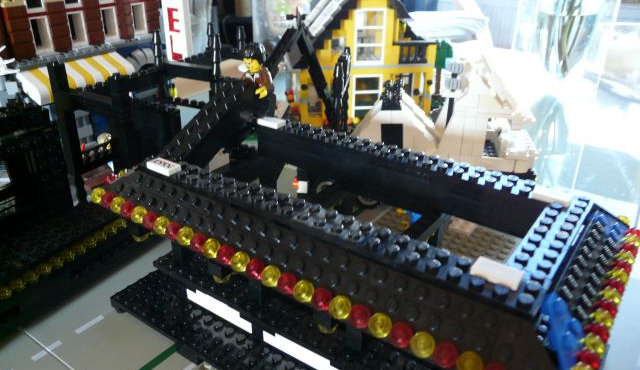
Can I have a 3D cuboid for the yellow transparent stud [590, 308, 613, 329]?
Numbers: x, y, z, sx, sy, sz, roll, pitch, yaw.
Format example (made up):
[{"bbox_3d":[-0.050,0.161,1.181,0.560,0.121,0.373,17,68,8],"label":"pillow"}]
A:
[{"bbox_3d":[0.098,0.046,0.180,0.008,0.005,0.008,-30,84,-47],"label":"yellow transparent stud"}]

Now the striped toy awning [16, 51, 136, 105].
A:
[{"bbox_3d":[-0.204,-0.092,0.438,0.030,0.024,0.088,17,30,29],"label":"striped toy awning"}]

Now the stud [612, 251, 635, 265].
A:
[{"bbox_3d":[0.127,0.031,0.215,0.008,0.005,0.008,52,42,7],"label":"stud"}]

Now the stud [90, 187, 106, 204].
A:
[{"bbox_3d":[-0.111,0.006,0.259,0.008,0.008,0.005,18,-11,31],"label":"stud"}]

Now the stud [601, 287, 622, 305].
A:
[{"bbox_3d":[0.109,0.042,0.194,0.005,0.008,0.008,-34,-2,43],"label":"stud"}]

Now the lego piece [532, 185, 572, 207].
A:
[{"bbox_3d":[0.102,0.005,0.227,0.016,0.003,0.008,18,31,31],"label":"lego piece"}]

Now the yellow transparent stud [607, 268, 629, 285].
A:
[{"bbox_3d":[0.117,0.036,0.203,0.008,0.005,0.008,52,42,7],"label":"yellow transparent stud"}]

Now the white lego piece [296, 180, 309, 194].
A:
[{"bbox_3d":[-0.011,0.001,0.335,0.008,0.009,0.008,19,31,31],"label":"white lego piece"}]

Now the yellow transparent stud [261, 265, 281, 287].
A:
[{"bbox_3d":[-0.019,0.036,0.203,0.008,0.008,0.005,18,-11,31],"label":"yellow transparent stud"}]

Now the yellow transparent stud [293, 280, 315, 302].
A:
[{"bbox_3d":[-0.006,0.039,0.193,0.008,0.005,0.008,18,66,31],"label":"yellow transparent stud"}]

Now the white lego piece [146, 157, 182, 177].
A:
[{"bbox_3d":[-0.075,-0.009,0.251,0.016,0.003,0.008,18,31,31],"label":"white lego piece"}]

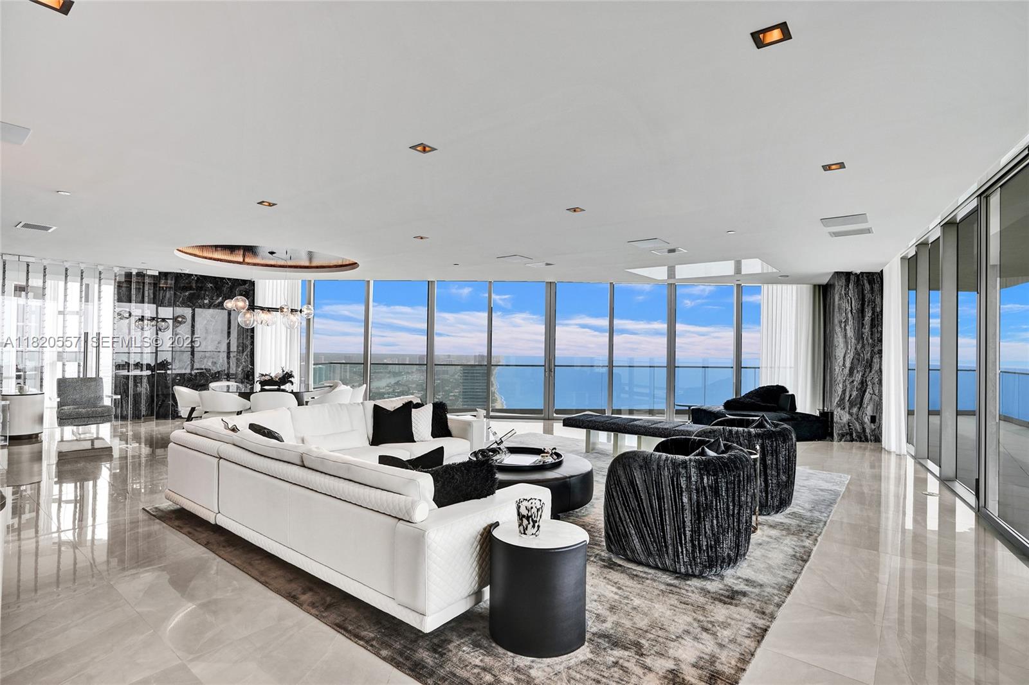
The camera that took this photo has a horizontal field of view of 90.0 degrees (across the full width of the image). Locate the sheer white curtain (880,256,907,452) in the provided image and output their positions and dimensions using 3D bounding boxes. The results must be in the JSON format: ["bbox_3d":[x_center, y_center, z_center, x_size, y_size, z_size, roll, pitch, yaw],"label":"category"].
[{"bbox_3d":[5.657,0.218,7.699,0.220,2.822,1.000,1,-1,28],"label":"sheer white curtain"}]

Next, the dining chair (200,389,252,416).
[{"bbox_3d":[-4.037,1.045,7.113,0.610,0.780,0.590,1,0,20],"label":"dining chair"}]

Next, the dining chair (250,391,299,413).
[{"bbox_3d":[-3.564,1.077,7.560,0.620,0.780,0.600,1,-1,-27],"label":"dining chair"}]

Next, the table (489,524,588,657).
[{"bbox_3d":[0.125,1.219,2.646,0.500,0.500,0.520,1,-1,0],"label":"table"}]

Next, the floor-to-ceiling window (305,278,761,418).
[{"bbox_3d":[0.262,0.160,10.749,9.541,2.822,0.200,1,-1,3],"label":"floor-to-ceiling window"}]

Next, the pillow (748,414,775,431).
[{"bbox_3d":[2.287,0.902,4.807,0.170,0.420,0.430,18,8,29],"label":"pillow"}]

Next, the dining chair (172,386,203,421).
[{"bbox_3d":[-4.756,1.058,7.678,0.620,0.780,0.600,0,-1,39],"label":"dining chair"}]

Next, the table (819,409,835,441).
[{"bbox_3d":[5.039,1.355,8.552,0.330,0.470,0.380,1,0,3],"label":"table"}]

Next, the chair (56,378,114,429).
[{"bbox_3d":[-6.688,0.999,8.037,0.720,0.840,0.840,2,-1,-45],"label":"chair"}]

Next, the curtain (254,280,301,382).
[{"bbox_3d":[-4.762,0.089,10.359,0.980,2.690,0.150,1,0,3],"label":"curtain"}]

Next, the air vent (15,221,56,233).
[{"bbox_3d":[-5.460,-1.316,5.875,0.440,0.030,0.300,1,0,38],"label":"air vent"}]

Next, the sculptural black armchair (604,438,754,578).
[{"bbox_3d":[1.197,1.128,3.734,0.910,0.740,0.870,1,0,38],"label":"sculptural black armchair"}]

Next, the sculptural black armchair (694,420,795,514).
[{"bbox_3d":[2.174,1.151,4.918,0.875,0.740,0.870,1,0,38],"label":"sculptural black armchair"}]

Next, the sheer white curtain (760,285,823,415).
[{"bbox_3d":[5.561,0.248,10.359,1.231,2.822,0.200,1,-1,2],"label":"sheer white curtain"}]

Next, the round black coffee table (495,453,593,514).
[{"bbox_3d":[0.027,1.322,4.932,1.420,0.330,1.420,1,0,0],"label":"round black coffee table"}]

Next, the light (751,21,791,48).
[{"bbox_3d":[1.038,-1.240,2.075,0.130,0.030,0.130,1,0,38],"label":"light"}]

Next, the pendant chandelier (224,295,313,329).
[{"bbox_3d":[-4.062,-0.480,8.505,0.520,0.540,1.300,0,-1,43],"label":"pendant chandelier"}]

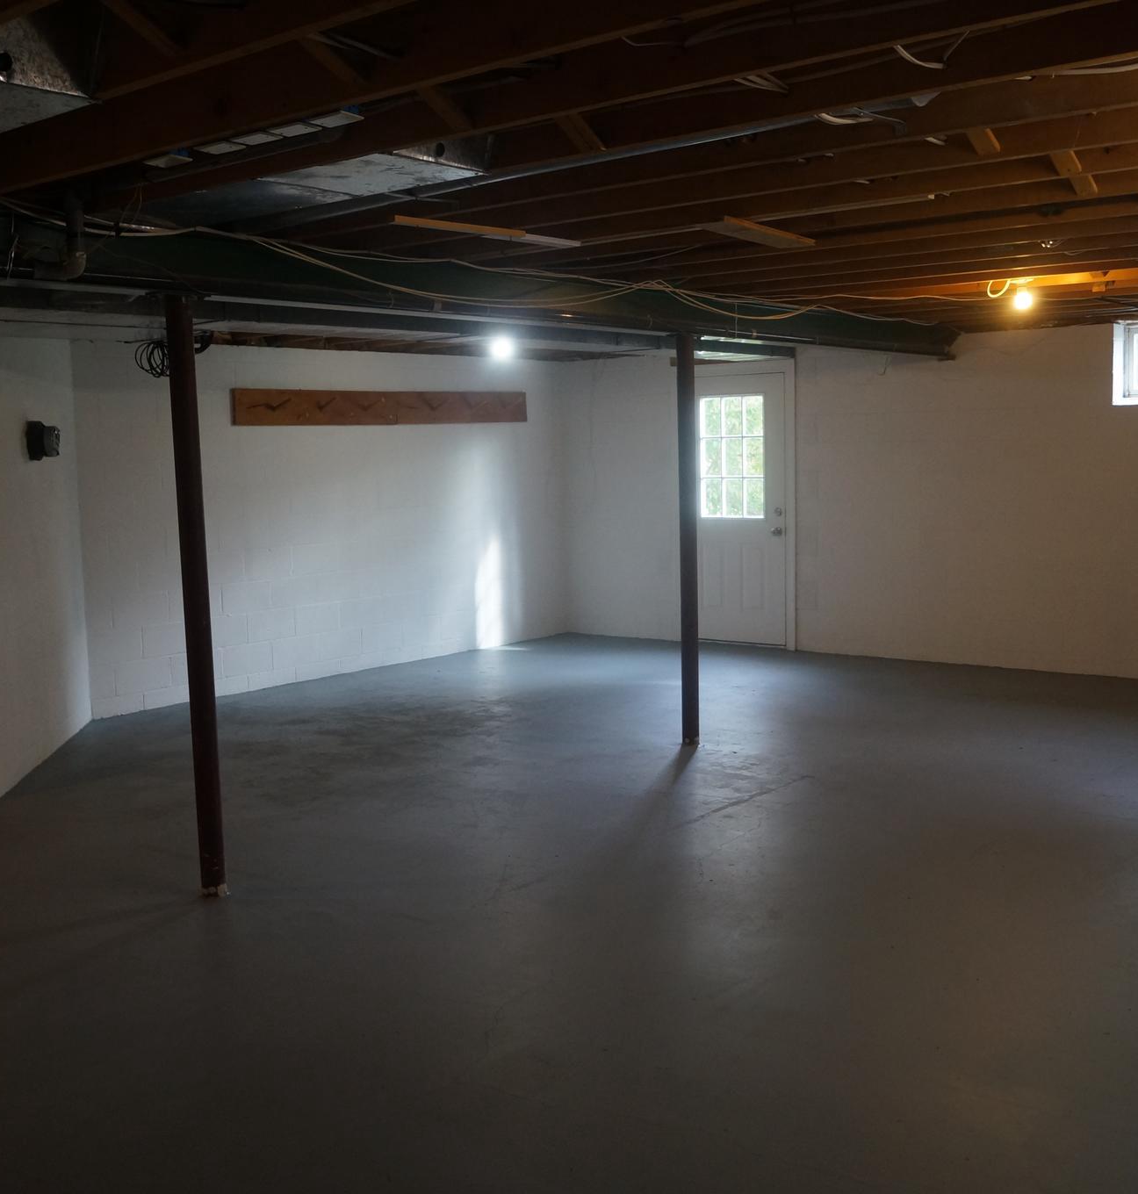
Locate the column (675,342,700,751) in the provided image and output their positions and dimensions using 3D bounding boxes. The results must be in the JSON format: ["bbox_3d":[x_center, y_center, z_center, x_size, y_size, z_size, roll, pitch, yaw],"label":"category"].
[{"bbox_3d":[0.611,-0.281,6.972,0.092,2.120,0.092,-1,6,0],"label":"column"}]

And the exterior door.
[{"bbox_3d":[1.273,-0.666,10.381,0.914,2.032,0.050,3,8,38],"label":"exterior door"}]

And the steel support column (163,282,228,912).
[{"bbox_3d":[-1.300,0.010,4.731,0.095,2.110,0.095,3,8,38],"label":"steel support column"}]

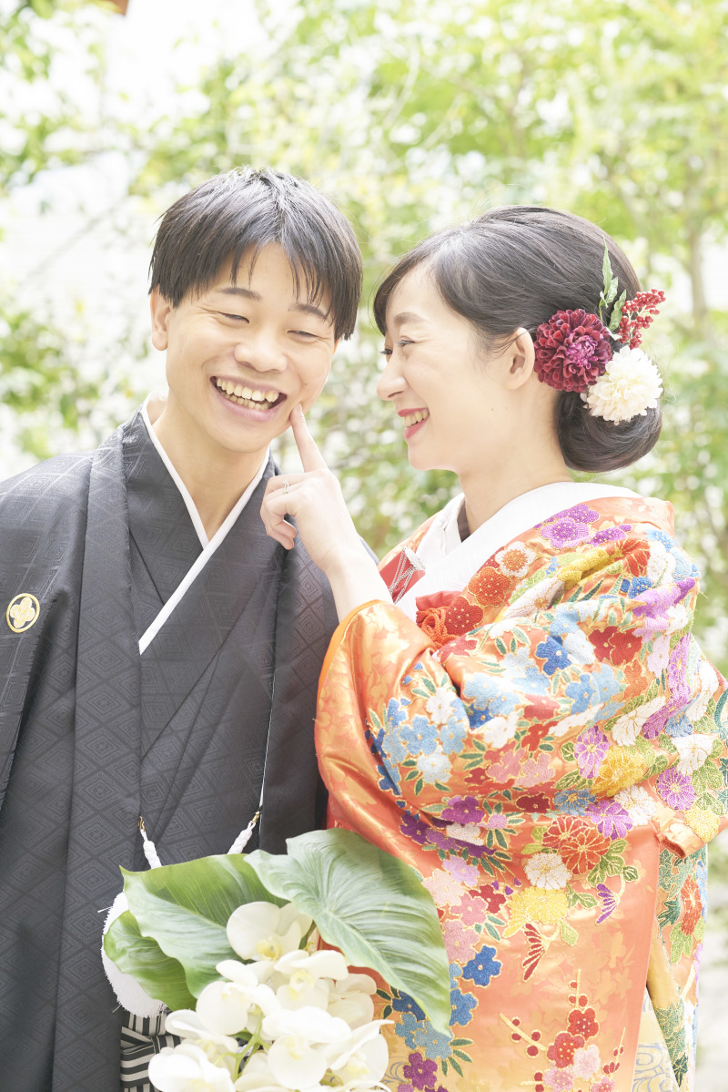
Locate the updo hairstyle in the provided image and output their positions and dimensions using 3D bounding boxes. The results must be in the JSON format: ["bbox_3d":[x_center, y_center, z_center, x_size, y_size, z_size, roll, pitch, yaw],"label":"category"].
[{"bbox_3d":[0.137,-0.186,2.320,0.252,0.238,0.185,-1,2,-18],"label":"updo hairstyle"}]

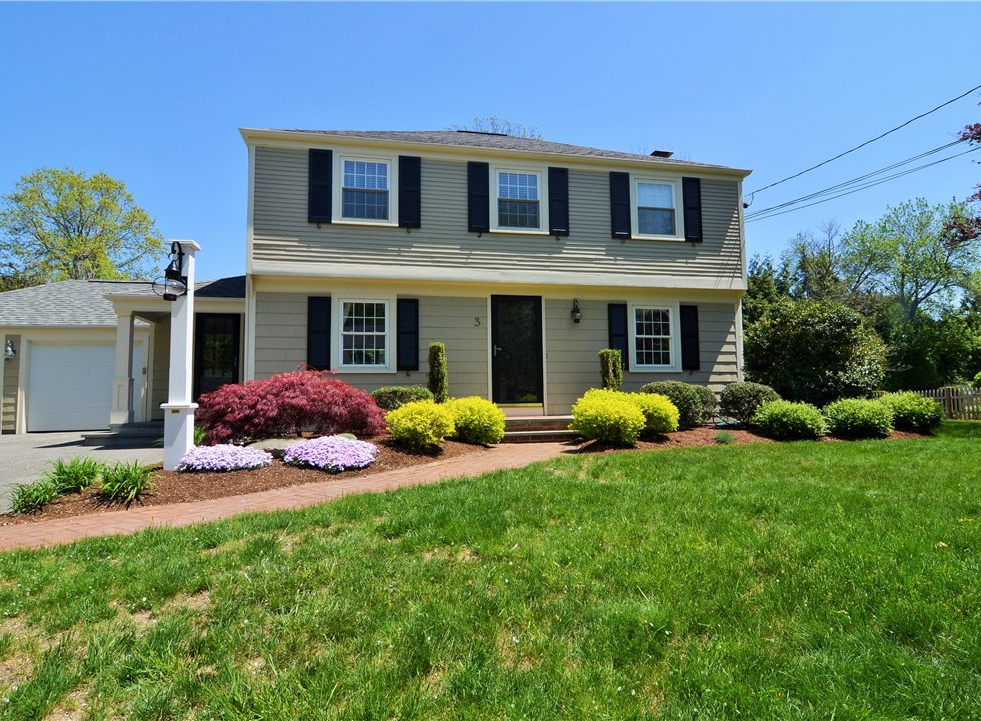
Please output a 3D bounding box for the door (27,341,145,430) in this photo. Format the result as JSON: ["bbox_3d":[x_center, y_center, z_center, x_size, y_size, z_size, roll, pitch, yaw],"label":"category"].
[{"bbox_3d":[-9.602,0.653,13.004,2.460,2.120,0.080,0,-4,-11],"label":"door"}]

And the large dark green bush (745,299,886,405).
[{"bbox_3d":[7.244,0.033,12.300,2.748,2.814,2.748,0,-3,-11],"label":"large dark green bush"}]

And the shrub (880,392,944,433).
[{"bbox_3d":[7.674,0.937,9.900,0.892,0.743,0.892,0,-3,-11],"label":"shrub"}]

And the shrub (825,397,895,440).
[{"bbox_3d":[6.349,1.010,9.400,1.003,0.669,1.003,0,-3,-11],"label":"shrub"}]

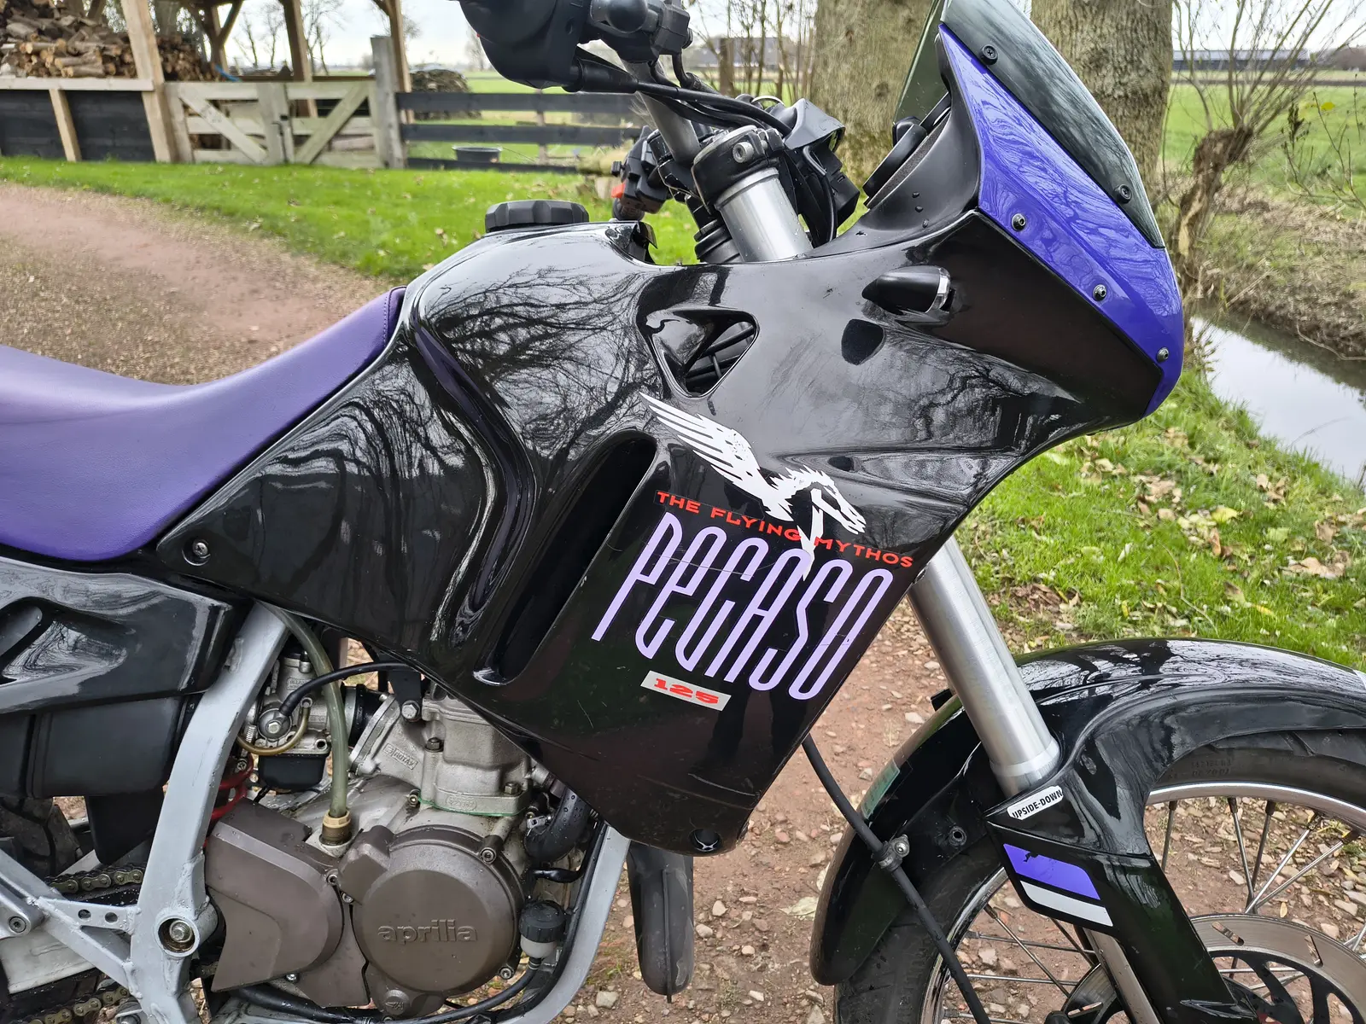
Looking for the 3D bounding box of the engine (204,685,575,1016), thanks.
[{"bbox_3d":[-0.249,0.275,0.889,0.310,0.320,0.260,2,15,5],"label":"engine"}]

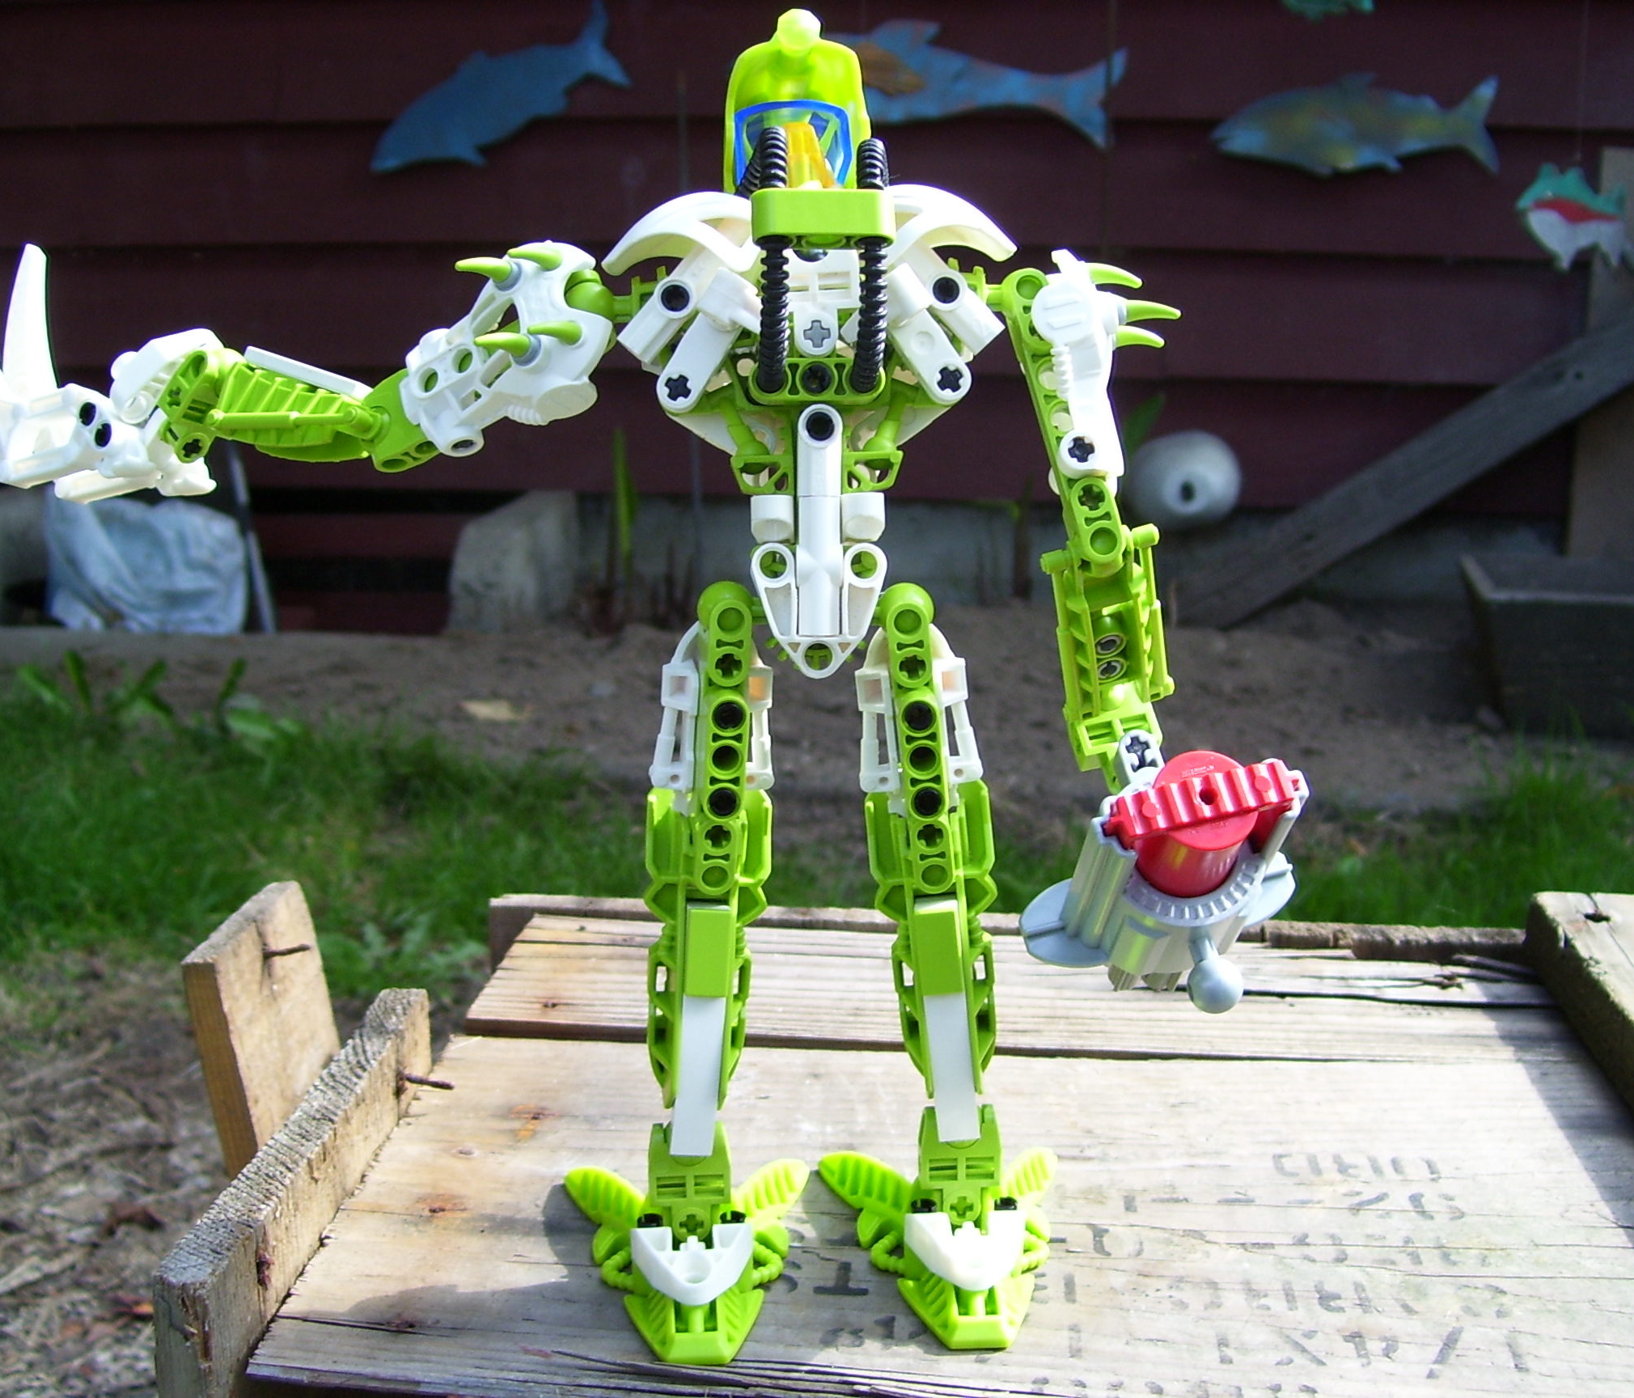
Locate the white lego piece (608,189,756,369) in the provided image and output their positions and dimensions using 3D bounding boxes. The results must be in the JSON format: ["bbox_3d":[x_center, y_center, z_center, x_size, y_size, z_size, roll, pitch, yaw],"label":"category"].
[{"bbox_3d":[-0.024,-0.074,0.343,0.026,0.031,0.016,0,13,0],"label":"white lego piece"}]

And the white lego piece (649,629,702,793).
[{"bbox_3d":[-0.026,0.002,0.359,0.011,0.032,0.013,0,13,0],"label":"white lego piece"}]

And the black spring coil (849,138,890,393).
[{"bbox_3d":[0.009,-0.075,0.334,0.007,0.043,0.013,0,13,0],"label":"black spring coil"}]

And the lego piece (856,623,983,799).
[{"bbox_3d":[0.019,0.002,0.360,0.024,0.034,0.015,0,13,0],"label":"lego piece"}]

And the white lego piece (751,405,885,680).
[{"bbox_3d":[0.000,-0.028,0.340,0.024,0.049,0.011,0,13,0],"label":"white lego piece"}]

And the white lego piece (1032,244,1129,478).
[{"bbox_3d":[0.047,-0.060,0.346,0.015,0.041,0.014,-13,13,3],"label":"white lego piece"}]

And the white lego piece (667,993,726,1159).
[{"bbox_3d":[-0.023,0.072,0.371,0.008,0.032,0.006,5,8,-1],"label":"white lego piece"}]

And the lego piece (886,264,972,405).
[{"bbox_3d":[0.019,-0.063,0.340,0.009,0.024,0.009,-37,10,8],"label":"lego piece"}]

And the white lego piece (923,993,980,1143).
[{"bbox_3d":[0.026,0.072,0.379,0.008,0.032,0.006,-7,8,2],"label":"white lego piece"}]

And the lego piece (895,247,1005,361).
[{"bbox_3d":[0.023,-0.071,0.340,0.008,0.024,0.008,-42,10,9],"label":"lego piece"}]

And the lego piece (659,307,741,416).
[{"bbox_3d":[-0.020,-0.061,0.341,0.008,0.022,0.007,31,11,-7],"label":"lego piece"}]

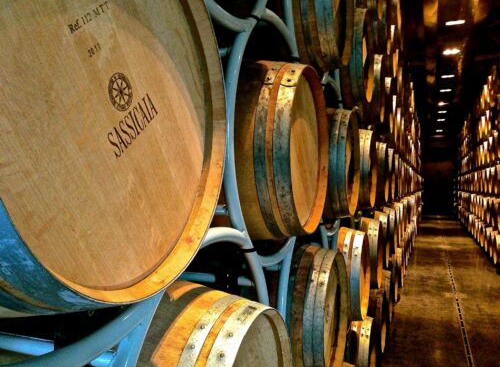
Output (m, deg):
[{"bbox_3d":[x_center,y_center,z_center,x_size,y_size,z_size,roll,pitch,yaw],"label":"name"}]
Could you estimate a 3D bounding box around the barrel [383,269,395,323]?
[{"bbox_3d":[1.175,1.293,5.609,0.940,0.690,0.690,0,0,20],"label":"barrel"}]

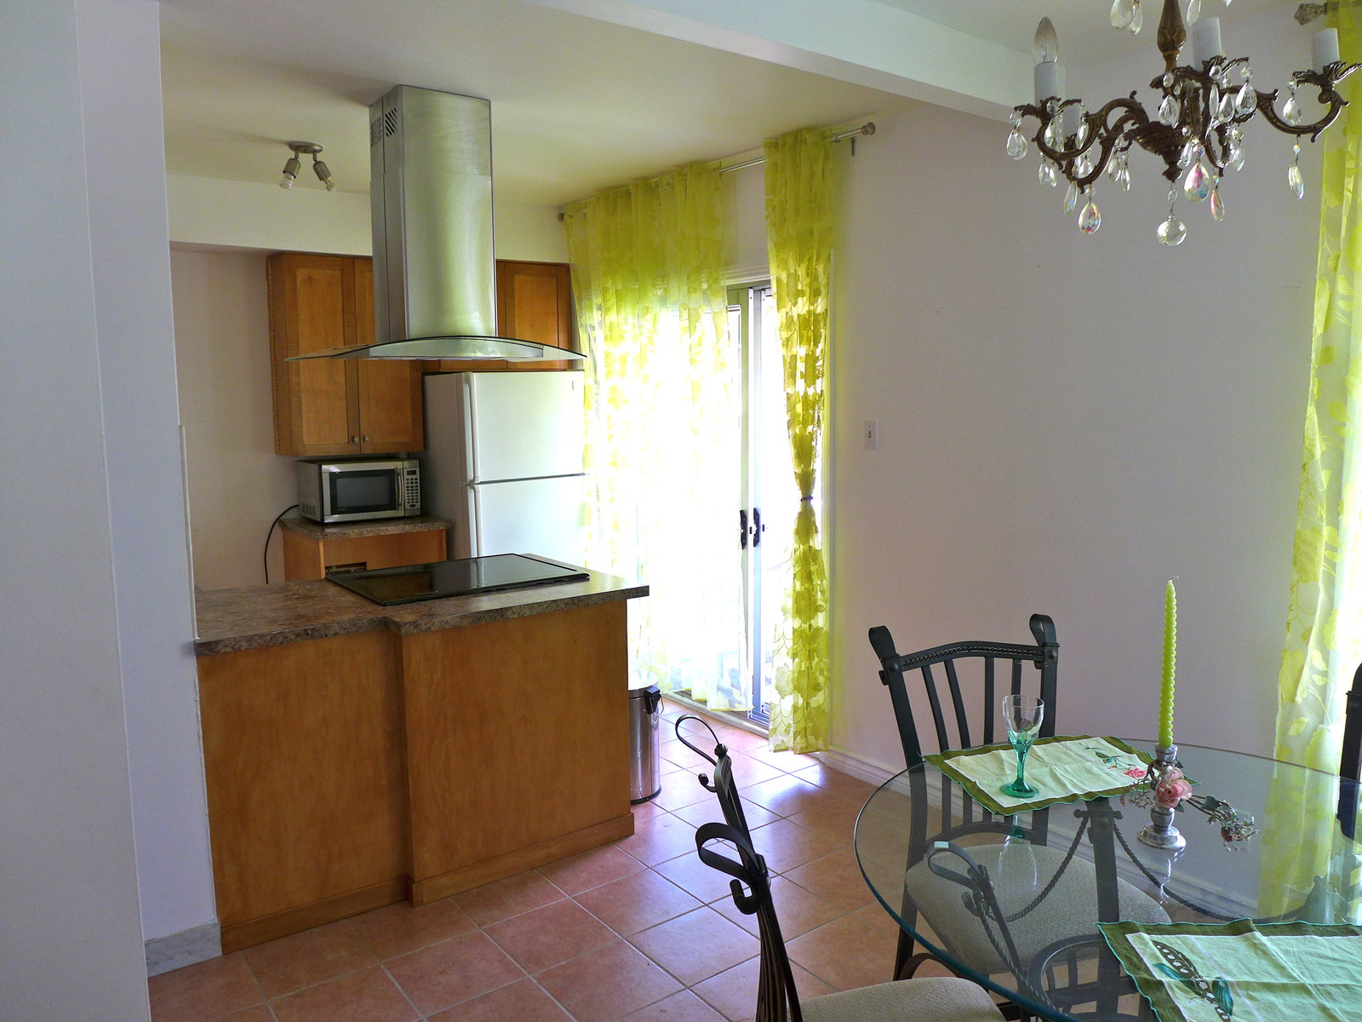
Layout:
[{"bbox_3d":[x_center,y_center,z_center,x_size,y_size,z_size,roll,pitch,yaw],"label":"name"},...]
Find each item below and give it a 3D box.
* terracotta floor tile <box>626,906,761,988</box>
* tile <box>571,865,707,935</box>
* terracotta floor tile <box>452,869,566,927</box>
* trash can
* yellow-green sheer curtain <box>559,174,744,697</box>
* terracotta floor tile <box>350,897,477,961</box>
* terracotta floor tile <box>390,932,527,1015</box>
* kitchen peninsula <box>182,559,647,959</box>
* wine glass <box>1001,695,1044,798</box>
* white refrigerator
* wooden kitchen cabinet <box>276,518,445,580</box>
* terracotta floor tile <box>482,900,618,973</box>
[{"bbox_3d":[0.050,1.258,2.737,0.303,0.010,0.303,-5,8,-36],"label":"terracotta floor tile"},{"bbox_3d":[-0.136,1.232,2.970,0.303,0.010,0.303,-5,8,-36],"label":"tile"},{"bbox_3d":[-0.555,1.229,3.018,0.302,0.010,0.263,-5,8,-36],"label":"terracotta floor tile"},{"bbox_3d":[-0.218,0.901,3.787,0.300,0.460,0.285,0,7,0],"label":"trash can"},{"bbox_3d":[-0.171,-0.357,4.830,0.120,2.530,1.580,-5,8,-36],"label":"yellow-green sheer curtain"},{"bbox_3d":[-0.807,1.250,2.853,0.302,0.010,0.283,-5,8,-36],"label":"terracotta floor tile"},{"bbox_3d":[-0.628,1.276,2.617,0.303,0.010,0.303,-5,8,-36],"label":"terracotta floor tile"},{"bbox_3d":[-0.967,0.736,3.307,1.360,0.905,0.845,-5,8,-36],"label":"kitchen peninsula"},{"bbox_3d":[0.698,0.482,1.938,0.085,0.190,0.085,-5,8,-36],"label":"wine glass"},{"bbox_3d":[-1.030,0.072,5.542,0.750,1.710,0.740,-4,8,-32],"label":"white refrigerator"},{"bbox_3d":[-1.708,0.519,5.173,0.680,0.914,0.650,-5,8,-35],"label":"wooden kitchen cabinet"},{"bbox_3d":[-0.382,1.254,2.793,0.302,0.010,0.302,-5,8,-36],"label":"terracotta floor tile"}]

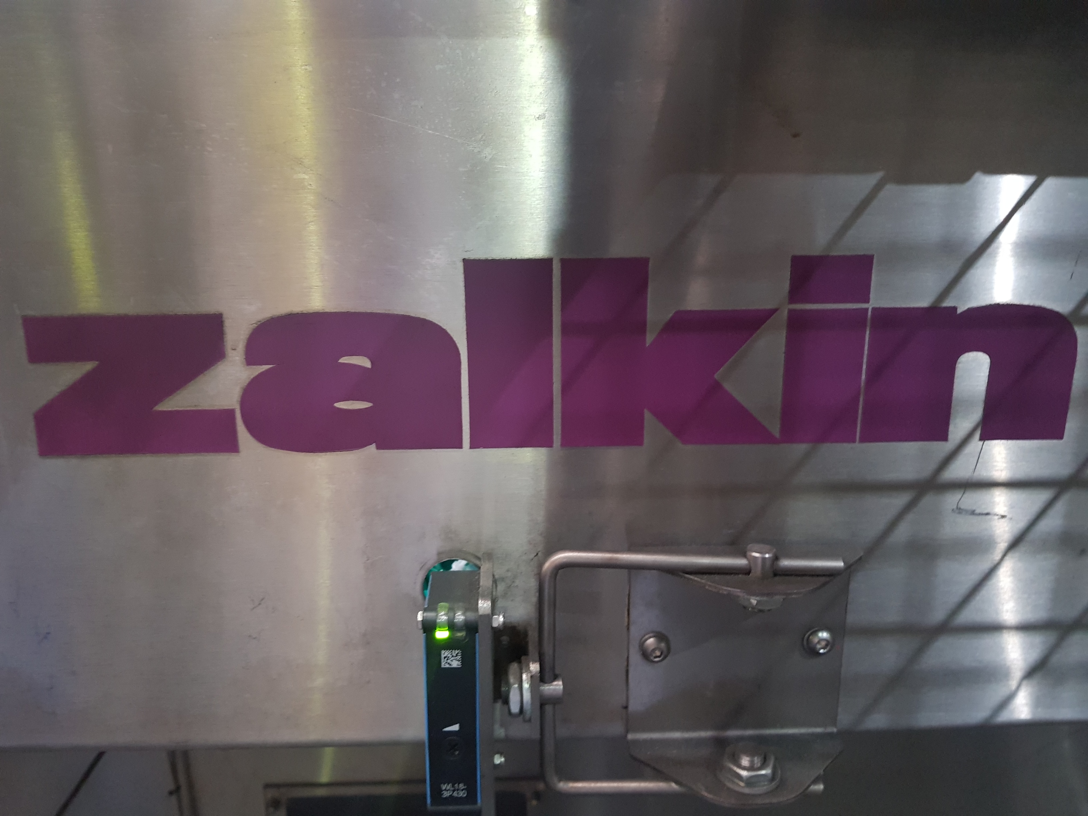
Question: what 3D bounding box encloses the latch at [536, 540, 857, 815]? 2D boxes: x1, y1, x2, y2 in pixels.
[{"bbox_3d":[0.052,0.085,0.266,0.107,0.090,0.037,-1,13,-1],"label":"latch"}]

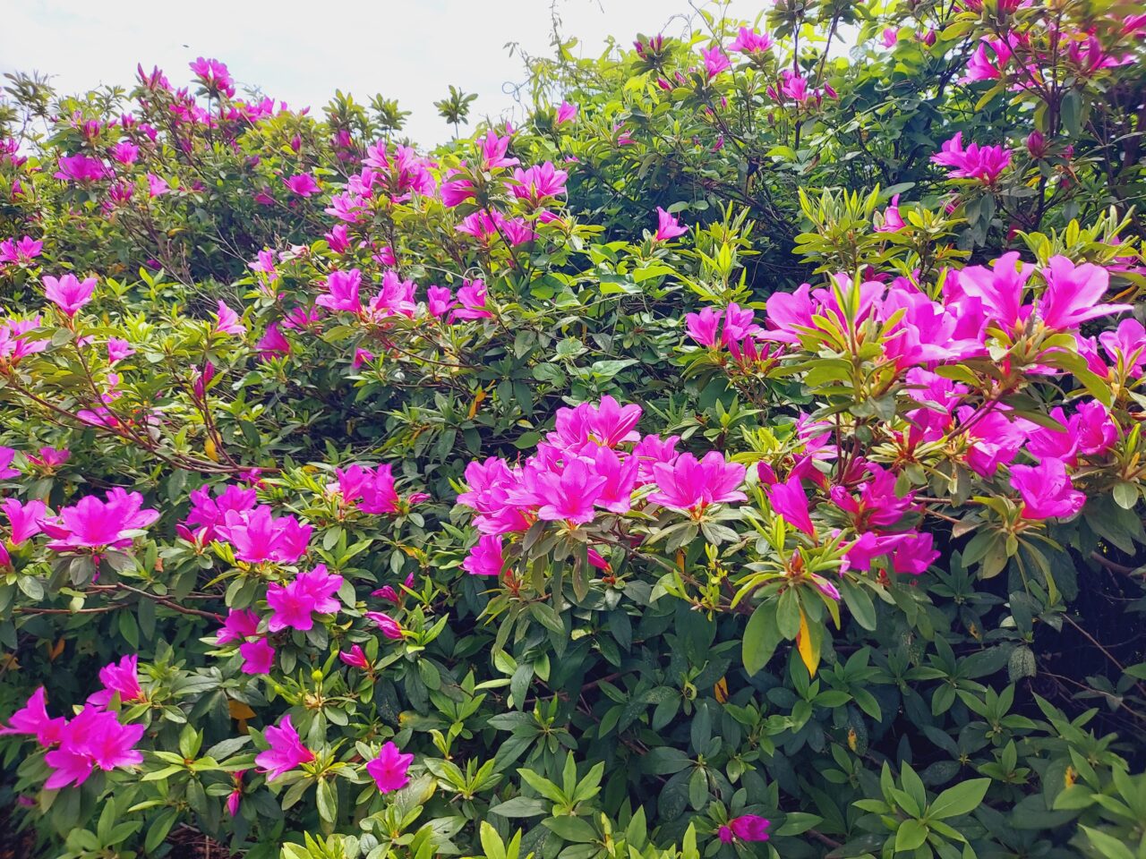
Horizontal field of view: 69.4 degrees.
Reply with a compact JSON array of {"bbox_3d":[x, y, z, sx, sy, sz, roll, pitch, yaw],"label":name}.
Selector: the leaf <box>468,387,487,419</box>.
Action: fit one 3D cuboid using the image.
[{"bbox_3d":[-0.133,-0.037,1.150,0.015,0.046,0.013,25,-6,0],"label":"leaf"}]

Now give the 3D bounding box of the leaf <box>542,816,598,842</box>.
[{"bbox_3d":[-0.004,0.378,0.780,0.054,0.010,0.025,19,49,-9],"label":"leaf"}]

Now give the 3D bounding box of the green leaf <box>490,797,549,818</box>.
[{"bbox_3d":[-0.051,0.366,0.800,0.059,0.010,0.024,-3,45,-11],"label":"green leaf"}]

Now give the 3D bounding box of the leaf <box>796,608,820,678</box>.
[{"bbox_3d":[0.175,0.155,0.620,0.020,0.063,0.014,-7,-9,0],"label":"leaf"}]

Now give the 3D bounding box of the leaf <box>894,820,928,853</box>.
[{"bbox_3d":[0.294,0.355,0.720,0.024,0.010,0.042,21,45,22],"label":"leaf"}]

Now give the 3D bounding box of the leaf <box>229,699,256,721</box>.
[{"bbox_3d":[-0.423,0.355,1.050,0.042,0.010,0.022,25,57,15],"label":"leaf"}]

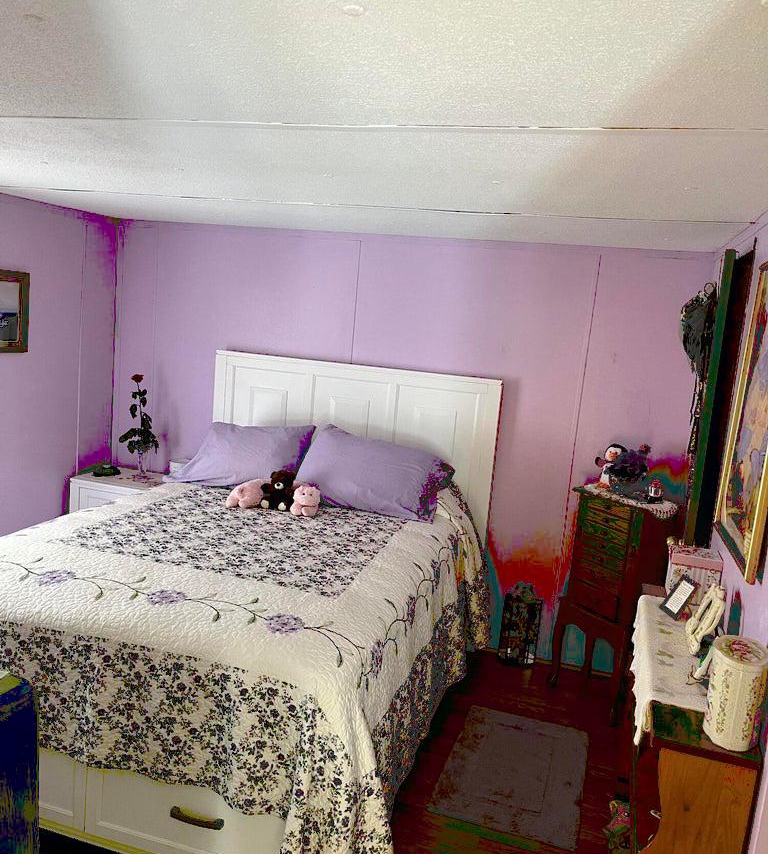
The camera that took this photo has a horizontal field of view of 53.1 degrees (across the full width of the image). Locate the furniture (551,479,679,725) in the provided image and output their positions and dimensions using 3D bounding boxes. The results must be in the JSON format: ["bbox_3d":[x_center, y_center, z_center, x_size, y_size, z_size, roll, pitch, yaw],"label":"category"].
[{"bbox_3d":[1.088,0.822,3.636,0.300,1.000,0.390,-1,11,-33],"label":"furniture"}]

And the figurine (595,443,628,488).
[{"bbox_3d":[1.111,0.194,3.732,0.170,0.208,0.115,13,12,40],"label":"figurine"}]

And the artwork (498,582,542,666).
[{"bbox_3d":[0.712,1.023,3.990,0.185,0.425,0.130,8,10,20],"label":"artwork"}]

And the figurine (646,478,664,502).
[{"bbox_3d":[1.258,0.293,3.520,0.076,0.108,0.072,12,11,36],"label":"figurine"}]

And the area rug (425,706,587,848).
[{"bbox_3d":[0.532,1.364,3.085,0.522,0.012,0.803,8,10,17],"label":"area rug"}]

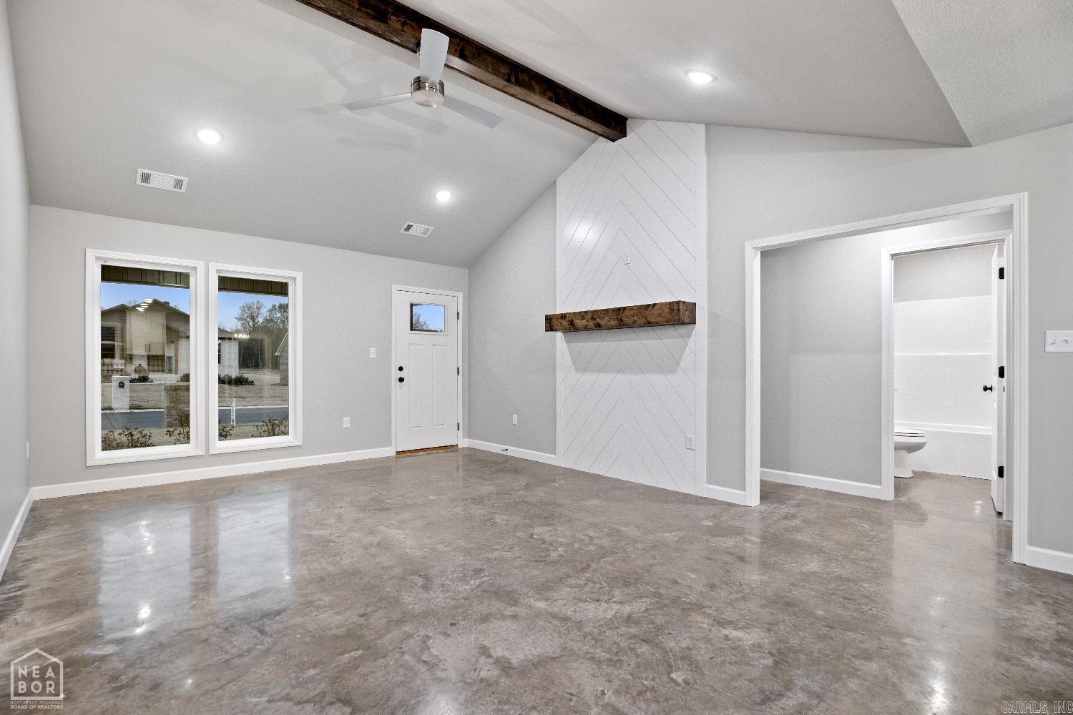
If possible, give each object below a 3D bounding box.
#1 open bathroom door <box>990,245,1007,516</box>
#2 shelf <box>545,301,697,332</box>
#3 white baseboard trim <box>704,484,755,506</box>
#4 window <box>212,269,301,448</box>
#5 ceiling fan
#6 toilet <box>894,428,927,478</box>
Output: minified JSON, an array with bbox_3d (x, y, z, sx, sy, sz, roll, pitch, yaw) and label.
[{"bbox_3d":[3.754,0.162,3.881,0.040,2.030,0.710,0,0,41],"label":"open bathroom door"},{"bbox_3d":[0.738,-0.374,4.546,1.520,0.185,0.265,0,0,45],"label":"shelf"},{"bbox_3d":[1.569,1.131,3.910,0.360,0.105,0.020,0,0,45],"label":"white baseboard trim"},{"bbox_3d":[-2.853,0.015,4.888,0.830,1.855,0.110,0,0,-38],"label":"window"},{"bbox_3d":[-0.747,-1.980,3.303,1.220,0.330,1.120,0,0,-17],"label":"ceiling fan"},{"bbox_3d":[3.590,0.825,4.950,0.720,0.760,0.420,0,0,45],"label":"toilet"}]

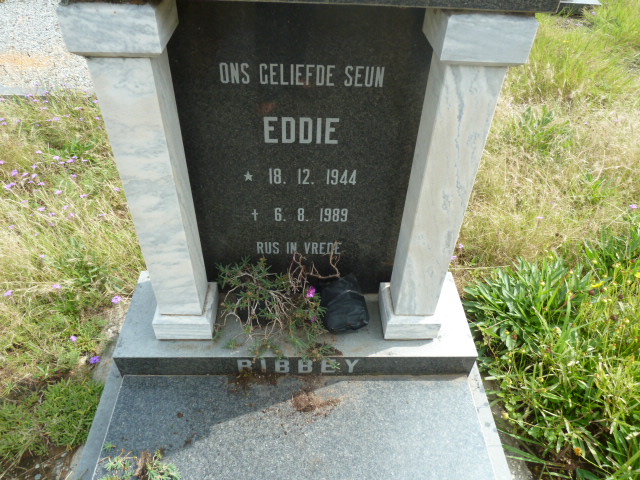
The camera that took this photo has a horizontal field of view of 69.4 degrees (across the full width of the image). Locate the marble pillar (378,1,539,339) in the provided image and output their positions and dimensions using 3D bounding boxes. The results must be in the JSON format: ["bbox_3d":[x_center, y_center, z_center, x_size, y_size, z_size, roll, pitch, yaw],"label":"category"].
[{"bbox_3d":[0.249,-0.085,0.994,0.142,0.774,0.144,0,41,-3],"label":"marble pillar"}]

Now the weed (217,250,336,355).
[{"bbox_3d":[-0.110,0.159,1.149,0.283,0.180,0.180,0,42,-3],"label":"weed"}]

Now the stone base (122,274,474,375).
[{"bbox_3d":[-0.058,0.228,1.280,0.900,0.096,0.290,0,42,-3],"label":"stone base"}]

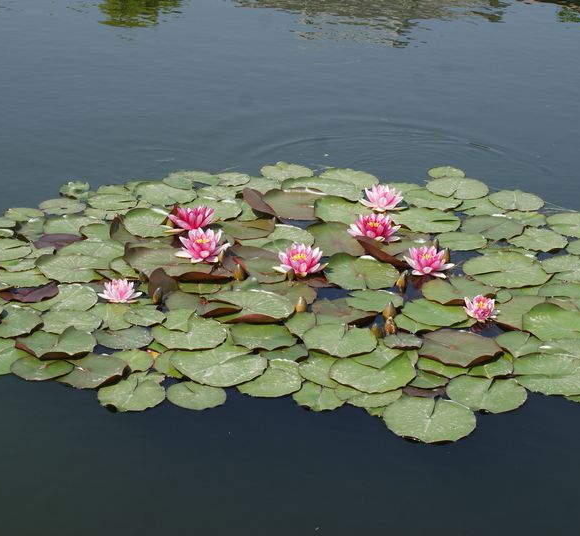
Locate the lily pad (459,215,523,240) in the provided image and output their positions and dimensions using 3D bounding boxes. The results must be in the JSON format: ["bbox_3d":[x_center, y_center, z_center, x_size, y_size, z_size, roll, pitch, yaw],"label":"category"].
[{"bbox_3d":[0.573,-0.115,4.723,0.181,0.020,0.181,0,23,0],"label":"lily pad"}]

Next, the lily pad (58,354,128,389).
[{"bbox_3d":[-0.438,0.227,3.704,0.169,0.030,0.176,0,23,0],"label":"lily pad"}]

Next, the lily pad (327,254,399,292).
[{"bbox_3d":[0.196,0.010,4.490,0.203,0.030,0.208,0,24,0],"label":"lily pad"}]

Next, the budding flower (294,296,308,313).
[{"bbox_3d":[0.027,0.087,3.961,0.027,0.042,0.027,0,23,0],"label":"budding flower"}]

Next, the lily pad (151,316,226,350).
[{"bbox_3d":[-0.249,0.157,4.161,0.190,0.028,0.187,0,24,0],"label":"lily pad"}]

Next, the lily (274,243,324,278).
[{"bbox_3d":[0.025,-0.024,4.382,0.132,0.055,0.132,0,24,0],"label":"lily"}]

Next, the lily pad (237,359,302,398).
[{"bbox_3d":[-0.047,0.255,3.832,0.151,0.018,0.172,0,24,0],"label":"lily pad"}]

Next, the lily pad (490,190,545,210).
[{"bbox_3d":[0.657,-0.194,4.840,0.162,0.018,0.143,0,24,0],"label":"lily pad"}]

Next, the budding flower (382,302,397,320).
[{"bbox_3d":[0.244,0.106,4.088,0.036,0.055,0.036,0,24,0],"label":"budding flower"}]

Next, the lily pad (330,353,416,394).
[{"bbox_3d":[0.184,0.232,3.681,0.190,0.032,0.203,0,23,0],"label":"lily pad"}]

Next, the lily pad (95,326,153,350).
[{"bbox_3d":[-0.404,0.169,4.055,0.141,0.020,0.141,0,23,0],"label":"lily pad"}]

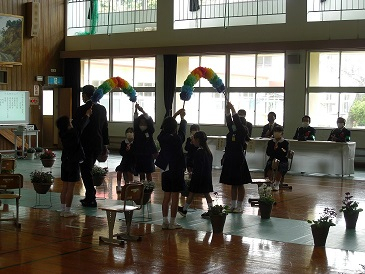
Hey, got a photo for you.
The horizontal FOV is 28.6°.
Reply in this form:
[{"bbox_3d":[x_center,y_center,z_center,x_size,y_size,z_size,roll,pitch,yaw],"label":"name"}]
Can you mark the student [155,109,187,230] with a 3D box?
[{"bbox_3d":[-0.121,0.369,8.501,0.380,1.400,0.360,3,3,35],"label":"student"}]

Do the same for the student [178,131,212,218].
[{"bbox_3d":[0.185,0.480,9.413,0.440,1.100,0.340,2,3,18],"label":"student"}]

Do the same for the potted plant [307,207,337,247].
[{"bbox_3d":[1.460,0.932,7.520,0.270,0.415,0.300,3,3,35],"label":"potted plant"}]

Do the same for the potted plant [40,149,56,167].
[{"bbox_3d":[-2.627,0.426,14.070,0.290,0.350,0.290,1,3,0],"label":"potted plant"}]

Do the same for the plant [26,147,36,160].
[{"bbox_3d":[-3.754,0.408,17.859,0.220,0.320,0.220,3,3,35],"label":"plant"}]

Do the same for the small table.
[{"bbox_3d":[-4.129,0.165,18.945,0.420,0.690,0.600,3,3,35],"label":"small table"}]

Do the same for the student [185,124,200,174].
[{"bbox_3d":[0.170,0.339,12.225,0.400,1.110,0.580,3,3,35],"label":"student"}]

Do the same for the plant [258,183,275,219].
[{"bbox_3d":[1.094,0.821,9.303,0.210,0.455,0.210,1,3,0],"label":"plant"}]

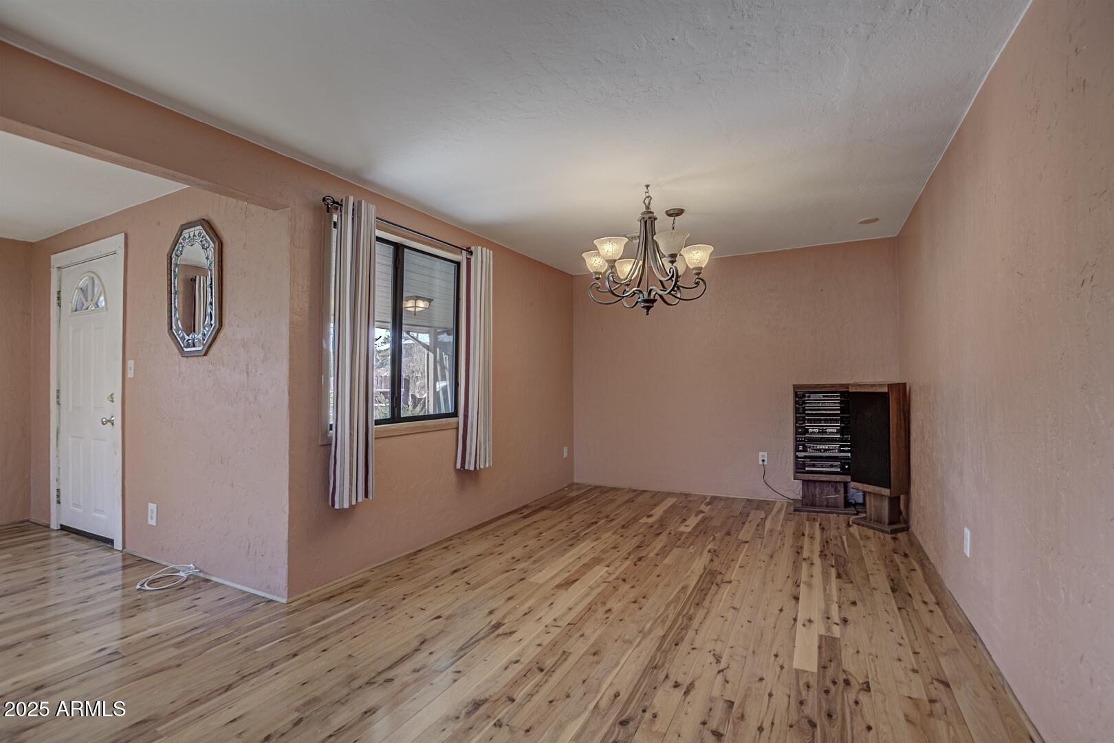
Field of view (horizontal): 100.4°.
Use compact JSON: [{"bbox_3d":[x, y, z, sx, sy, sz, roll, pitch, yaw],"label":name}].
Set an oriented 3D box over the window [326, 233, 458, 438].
[{"bbox_3d":[-1.035,-0.267,3.126,0.103,1.271,1.122,-1,-1,30],"label":"window"}]

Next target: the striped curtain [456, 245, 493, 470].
[{"bbox_3d":[-0.623,-0.106,3.606,0.126,1.740,0.321,-1,-1,30],"label":"striped curtain"}]

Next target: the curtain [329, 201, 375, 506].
[{"bbox_3d":[-1.167,-0.117,2.664,0.126,1.744,0.252,-1,-1,30],"label":"curtain"}]

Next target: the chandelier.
[{"bbox_3d":[0.551,-0.735,2.805,0.790,0.788,0.773,0,-1,0],"label":"chandelier"}]

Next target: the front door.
[{"bbox_3d":[-3.538,0.183,3.521,0.928,2.033,0.050,-1,-1,26],"label":"front door"}]

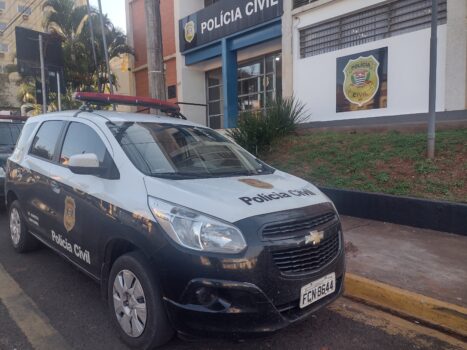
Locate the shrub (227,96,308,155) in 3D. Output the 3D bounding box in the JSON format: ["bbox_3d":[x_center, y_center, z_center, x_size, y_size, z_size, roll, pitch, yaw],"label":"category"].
[{"bbox_3d":[0.868,-1.277,9.300,2.000,1.500,1.800,0,5,0],"label":"shrub"}]

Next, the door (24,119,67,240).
[{"bbox_3d":[-1.822,0.027,3.539,0.240,1.130,0.800,-3,7,-44],"label":"door"}]

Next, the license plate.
[{"bbox_3d":[0.533,0.713,2.261,0.400,0.130,0.020,-3,7,-44],"label":"license plate"}]

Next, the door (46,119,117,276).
[{"bbox_3d":[-1.177,0.106,2.887,0.240,1.130,1.220,-3,7,-44],"label":"door"}]

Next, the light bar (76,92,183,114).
[{"bbox_3d":[-1.032,-0.749,3.773,1.170,0.100,0.270,-3,7,-44],"label":"light bar"}]

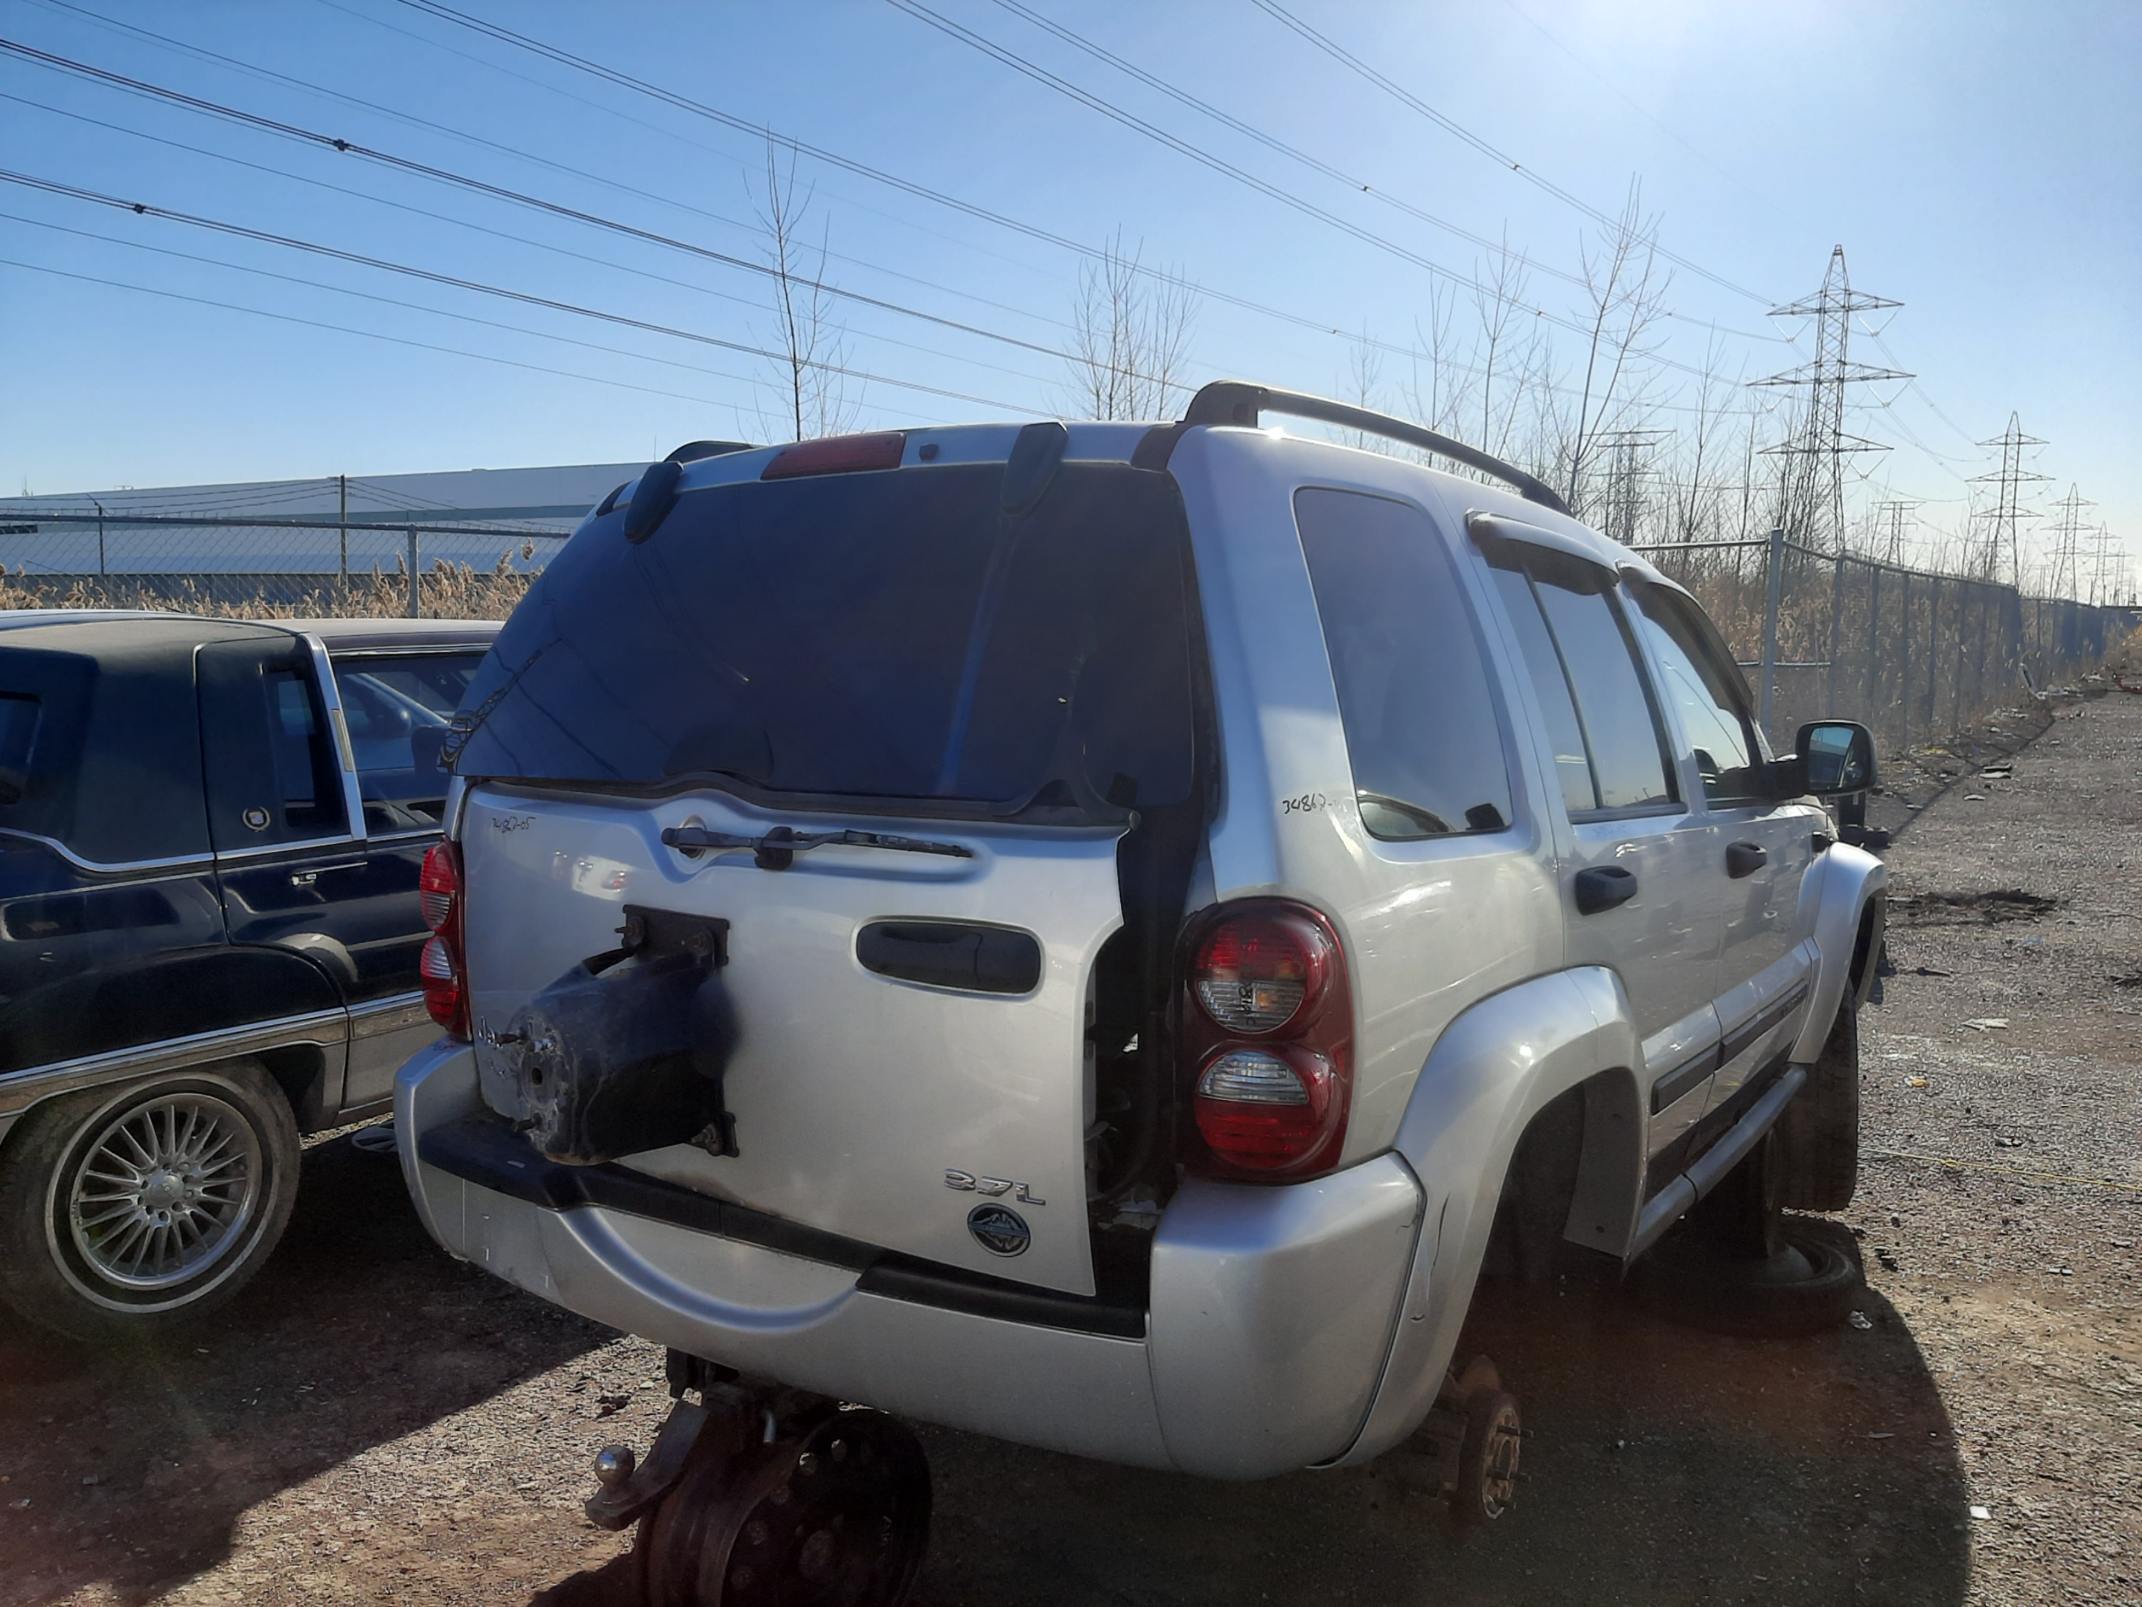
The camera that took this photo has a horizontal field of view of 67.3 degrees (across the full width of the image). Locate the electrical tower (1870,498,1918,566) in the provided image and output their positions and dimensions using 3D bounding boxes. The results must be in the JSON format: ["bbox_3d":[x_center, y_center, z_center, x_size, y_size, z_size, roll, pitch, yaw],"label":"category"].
[{"bbox_3d":[203.795,-60.209,398.376,12.500,29.947,5.000,6,9,35],"label":"electrical tower"}]

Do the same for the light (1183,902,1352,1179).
[{"bbox_3d":[0.230,0.274,1.827,0.185,0.340,0.170,3,3,33],"label":"light"}]

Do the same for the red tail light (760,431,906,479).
[{"bbox_3d":[-0.329,-0.482,2.247,0.255,0.062,0.060,3,3,33],"label":"red tail light"}]

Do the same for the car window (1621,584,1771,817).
[{"bbox_3d":[1.374,-0.232,3.519,0.060,0.480,0.690,-20,-9,34],"label":"car window"}]

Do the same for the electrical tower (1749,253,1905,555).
[{"bbox_3d":[95.212,-45.775,202.352,19.700,46.797,7.500,6,9,35],"label":"electrical tower"}]

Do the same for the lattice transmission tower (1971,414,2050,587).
[{"bbox_3d":[214.200,-65.041,367.321,19.500,47.300,7.500,6,9,35],"label":"lattice transmission tower"}]

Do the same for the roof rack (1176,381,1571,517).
[{"bbox_3d":[0.623,-0.588,2.723,0.085,0.110,1.580,3,6,33],"label":"roof rack"}]

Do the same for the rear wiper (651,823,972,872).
[{"bbox_3d":[-0.305,0.052,1.935,0.555,0.055,0.060,3,3,40],"label":"rear wiper"}]

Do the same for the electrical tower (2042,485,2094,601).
[{"bbox_3d":[346.797,-86.834,557.339,19.500,46.999,7.500,6,9,35],"label":"electrical tower"}]

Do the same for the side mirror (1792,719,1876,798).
[{"bbox_3d":[1.812,-0.104,3.800,0.190,0.180,0.120,3,3,33],"label":"side mirror"}]

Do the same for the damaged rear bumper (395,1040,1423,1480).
[{"bbox_3d":[-0.406,0.552,2.217,1.780,0.370,0.360,3,3,33],"label":"damaged rear bumper"}]

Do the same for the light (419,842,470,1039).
[{"bbox_3d":[-1.000,0.213,2.624,0.185,0.340,0.170,3,3,33],"label":"light"}]

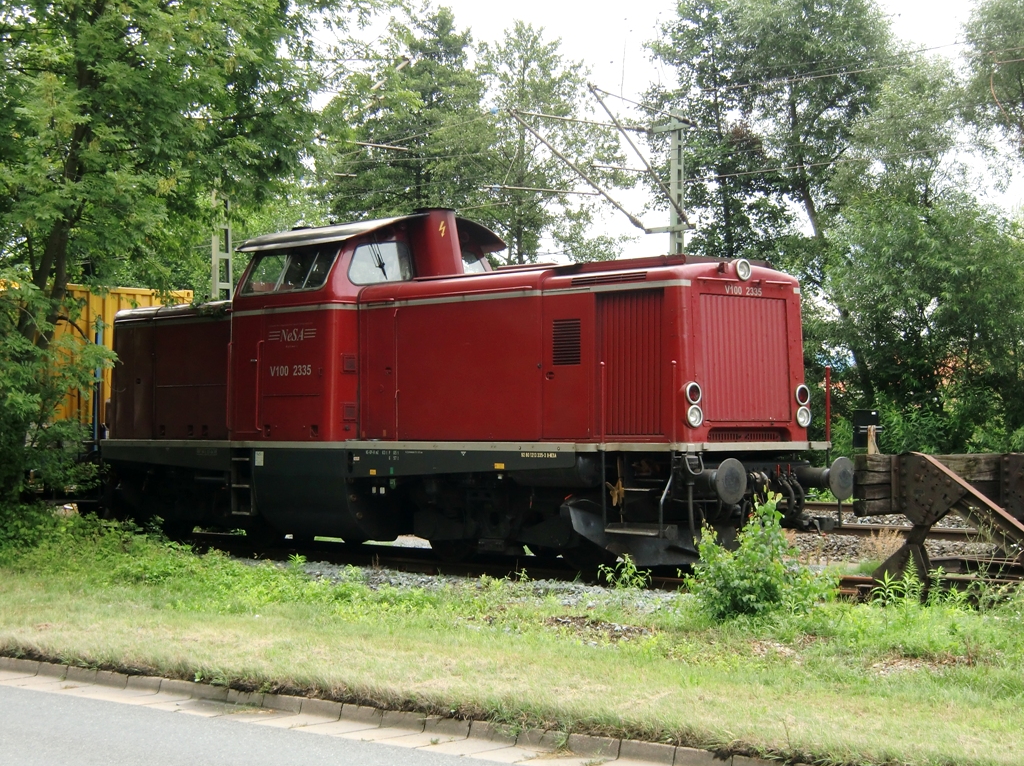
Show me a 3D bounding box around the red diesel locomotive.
[{"bbox_3d":[-1.547,0.011,20.835,3.070,4.260,12.300,1,-2,-45],"label":"red diesel locomotive"}]

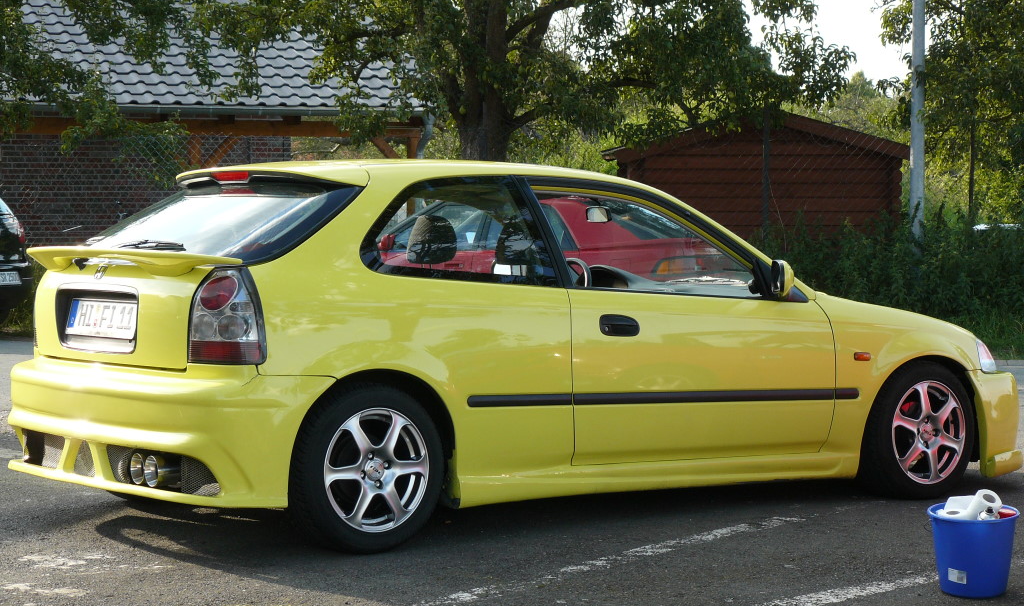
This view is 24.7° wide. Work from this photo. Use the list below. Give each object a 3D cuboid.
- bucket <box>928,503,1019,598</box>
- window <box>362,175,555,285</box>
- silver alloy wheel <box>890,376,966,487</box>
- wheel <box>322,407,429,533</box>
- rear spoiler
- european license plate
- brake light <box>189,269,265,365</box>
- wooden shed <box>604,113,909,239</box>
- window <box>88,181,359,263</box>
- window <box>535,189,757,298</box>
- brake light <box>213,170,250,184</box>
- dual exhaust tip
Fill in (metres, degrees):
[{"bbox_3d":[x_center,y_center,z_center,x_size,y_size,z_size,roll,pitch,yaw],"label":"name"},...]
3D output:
[{"bbox_3d":[1.421,0.770,7.194,0.280,0.237,0.280,0,3,0],"label":"bucket"},{"bbox_3d":[-0.193,-0.242,8.032,0.790,0.428,0.060,-1,-22,-37],"label":"window"},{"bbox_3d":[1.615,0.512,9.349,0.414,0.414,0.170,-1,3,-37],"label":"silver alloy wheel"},{"bbox_3d":[-0.495,0.552,7.819,0.415,0.415,0.175,-1,3,-36],"label":"wheel"},{"bbox_3d":[-1.374,-0.144,8.023,0.220,0.095,1.470,-1,3,-37],"label":"rear spoiler"},{"bbox_3d":[-1.407,0.057,8.049,0.016,0.120,0.520,10,-4,-36],"label":"european license plate"},{"bbox_3d":[-0.917,0.038,7.530,0.180,0.310,0.225,-1,3,-36],"label":"brake light"},{"bbox_3d":[2.469,-0.853,24.042,2.980,2.170,2.800,1,2,0],"label":"wooden shed"},{"bbox_3d":[-1.096,-0.286,8.223,0.570,0.100,1.300,-34,21,-31],"label":"window"},{"bbox_3d":[0.491,-0.218,8.521,0.960,0.452,0.060,-1,-22,-37],"label":"window"},{"bbox_3d":[-0.986,-0.451,8.334,0.045,0.040,0.255,-1,3,-36],"label":"brake light"},{"bbox_3d":[-1.157,0.552,7.706,0.120,0.105,0.205,-1,3,-36],"label":"dual exhaust tip"}]

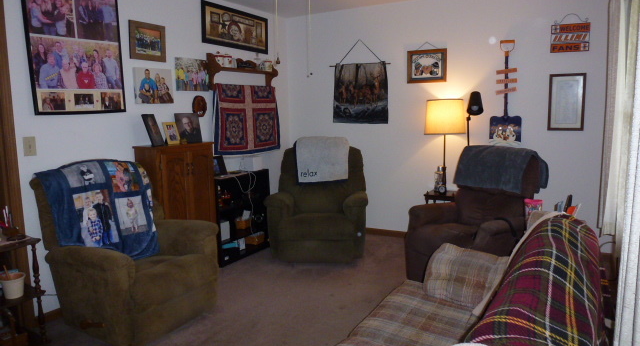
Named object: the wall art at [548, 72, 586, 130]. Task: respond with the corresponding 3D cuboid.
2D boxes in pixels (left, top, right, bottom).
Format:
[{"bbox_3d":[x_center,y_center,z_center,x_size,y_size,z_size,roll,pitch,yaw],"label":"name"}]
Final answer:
[{"bbox_3d":[2.062,-0.589,3.707,0.271,0.471,0.020,4,10,31],"label":"wall art"}]

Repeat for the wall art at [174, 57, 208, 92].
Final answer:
[{"bbox_3d":[-1.136,-0.868,3.945,0.030,0.275,0.366,4,10,30],"label":"wall art"}]

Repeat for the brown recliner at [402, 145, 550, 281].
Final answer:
[{"bbox_3d":[1.268,0.362,3.484,0.844,1.043,0.814,-9,11,-43],"label":"brown recliner"}]

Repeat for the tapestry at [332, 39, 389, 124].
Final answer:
[{"bbox_3d":[0.434,-0.972,4.761,0.657,0.874,0.030,4,10,30],"label":"tapestry"}]

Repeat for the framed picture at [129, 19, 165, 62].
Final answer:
[{"bbox_3d":[-1.371,-1.037,3.526,0.025,0.287,0.342,4,10,30],"label":"framed picture"}]

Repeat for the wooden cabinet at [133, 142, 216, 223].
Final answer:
[{"bbox_3d":[-1.180,0.322,3.727,0.308,1.122,0.566,4,10,31],"label":"wooden cabinet"}]

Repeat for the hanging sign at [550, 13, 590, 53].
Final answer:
[{"bbox_3d":[2.049,-1.148,3.632,0.286,0.308,0.012,4,10,31],"label":"hanging sign"}]

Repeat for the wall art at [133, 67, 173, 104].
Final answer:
[{"bbox_3d":[-1.345,-0.703,3.608,0.030,0.278,0.360,4,10,30],"label":"wall art"}]

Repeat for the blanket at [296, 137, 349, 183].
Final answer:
[{"bbox_3d":[0.026,-0.129,4.593,0.550,0.470,0.340,-1,9,0],"label":"blanket"}]

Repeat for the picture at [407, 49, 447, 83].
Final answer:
[{"bbox_3d":[1.058,-1.049,4.377,0.395,0.315,0.030,4,10,30],"label":"picture"}]

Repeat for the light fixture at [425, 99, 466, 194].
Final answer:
[{"bbox_3d":[1.130,-0.234,4.043,0.372,0.854,0.372,4,10,31],"label":"light fixture"}]

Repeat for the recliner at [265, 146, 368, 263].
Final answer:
[{"bbox_3d":[-0.017,0.246,4.393,0.933,1.043,0.894,0,8,4],"label":"recliner"}]

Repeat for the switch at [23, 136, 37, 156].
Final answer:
[{"bbox_3d":[-1.860,-0.169,2.853,0.010,0.121,0.076,4,10,31],"label":"switch"}]

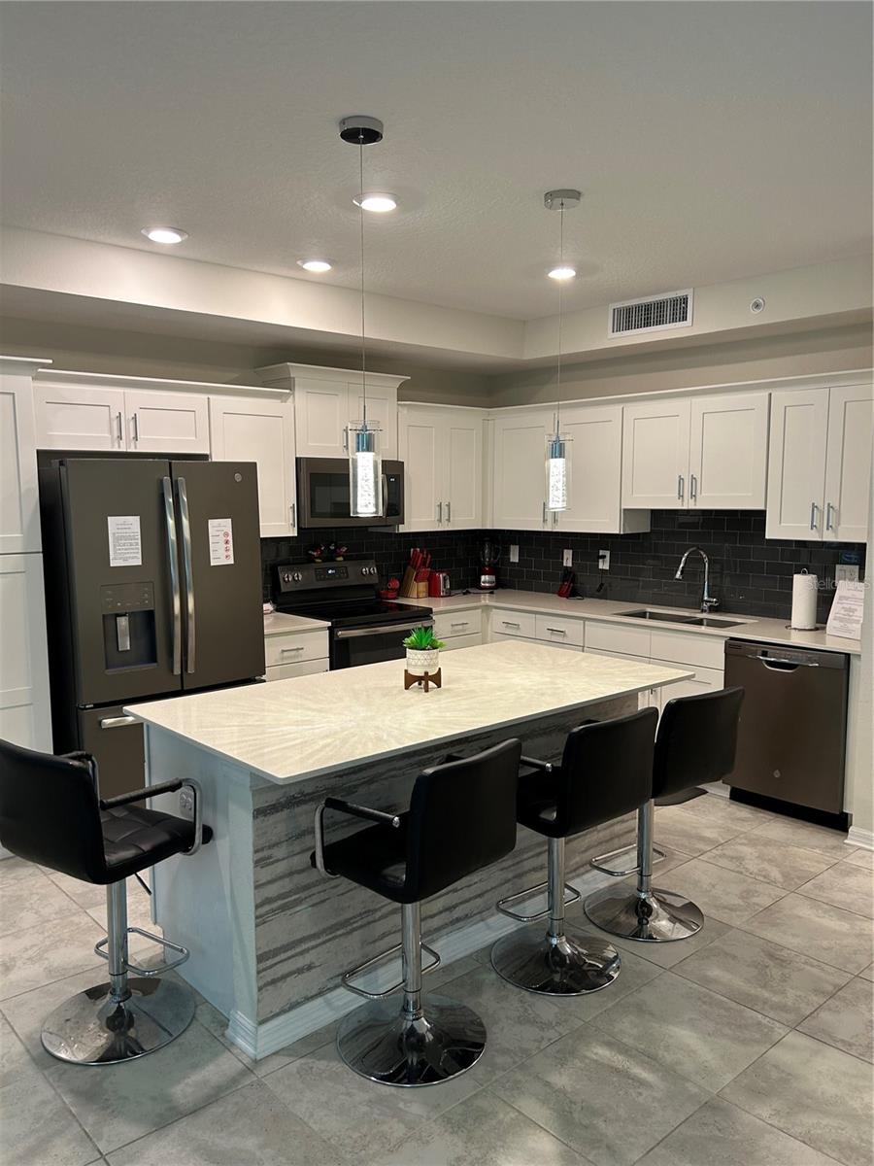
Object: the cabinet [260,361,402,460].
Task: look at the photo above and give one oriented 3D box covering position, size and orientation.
[{"bbox_3d":[-0.620,-1.018,5.428,0.860,0.513,0.385,-5,8,-41],"label":"cabinet"}]

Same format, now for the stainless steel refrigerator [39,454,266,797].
[{"bbox_3d":[-1.479,0.301,4.355,0.905,1.777,0.910,-5,8,-42],"label":"stainless steel refrigerator"}]

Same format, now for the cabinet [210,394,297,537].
[{"bbox_3d":[-1.126,-0.652,5.060,0.540,0.771,0.318,-5,8,-42],"label":"cabinet"}]

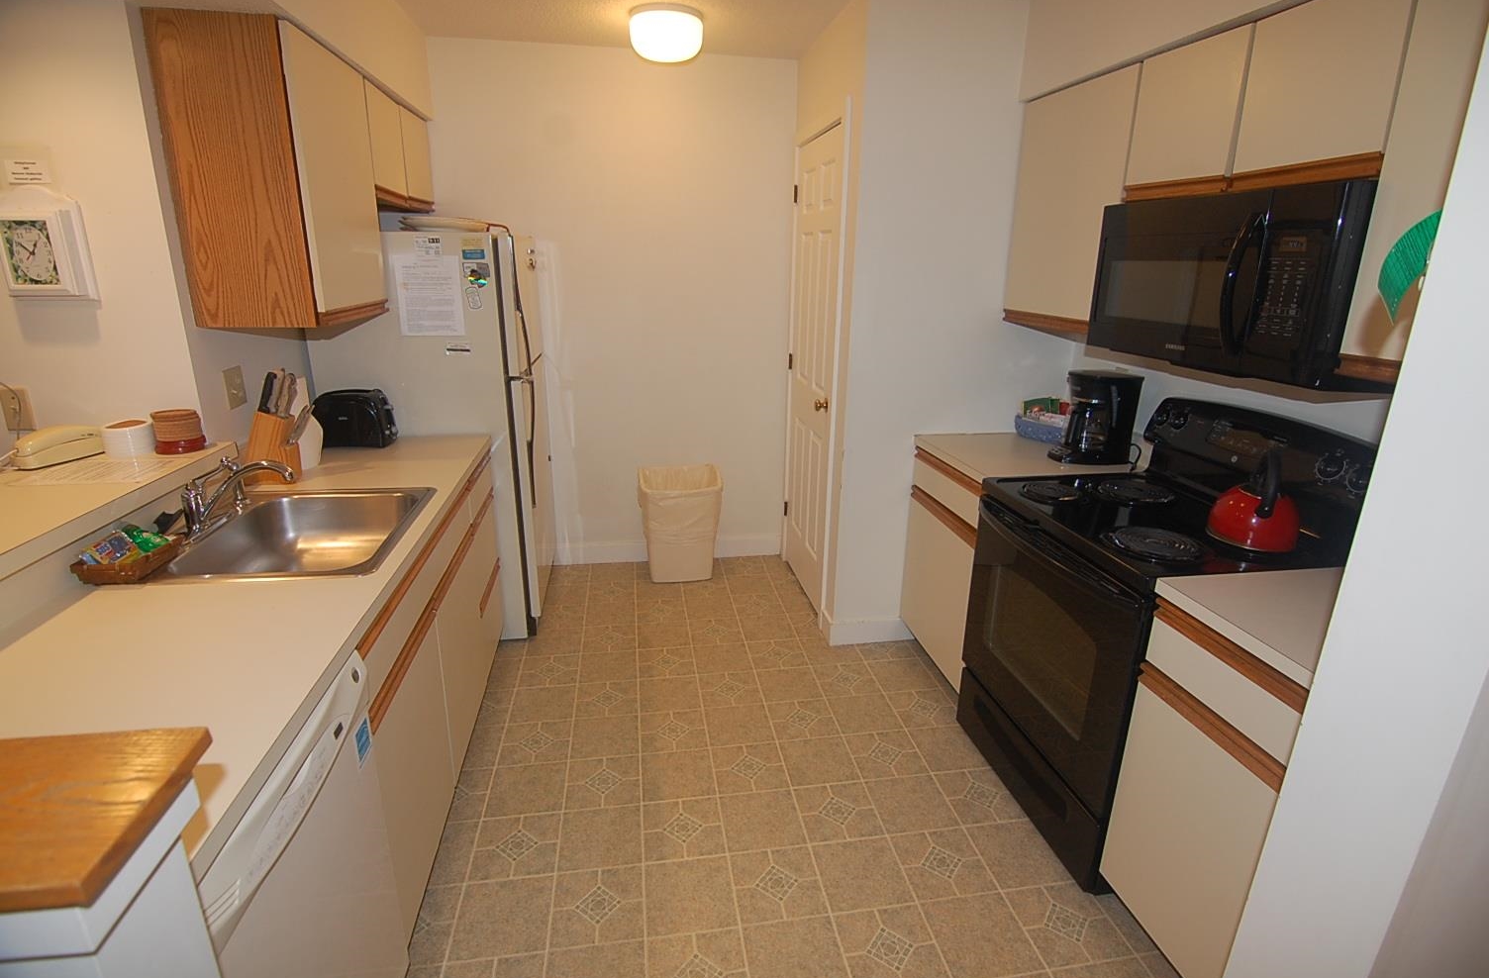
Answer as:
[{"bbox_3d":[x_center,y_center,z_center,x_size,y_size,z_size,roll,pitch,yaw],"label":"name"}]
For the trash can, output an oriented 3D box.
[{"bbox_3d":[-0.323,0.208,3.472,0.430,0.550,0.310,-2,19,-9],"label":"trash can"}]

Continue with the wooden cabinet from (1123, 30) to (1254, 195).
[{"bbox_3d":[1.371,-1.019,1.860,0.330,0.386,0.357,-2,18,-10],"label":"wooden cabinet"}]

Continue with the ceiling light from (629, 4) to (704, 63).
[{"bbox_3d":[-0.304,-1.785,2.582,0.280,0.135,0.280,-2,18,-10],"label":"ceiling light"}]

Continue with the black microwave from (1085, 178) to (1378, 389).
[{"bbox_3d":[1.352,-0.550,1.761,0.428,0.427,0.723,-2,18,-10],"label":"black microwave"}]

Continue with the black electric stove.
[{"bbox_3d":[1.188,0.393,2.014,0.700,1.190,0.750,-2,19,-9],"label":"black electric stove"}]

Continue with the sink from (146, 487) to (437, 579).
[{"bbox_3d":[-1.136,0.188,1.663,0.572,0.186,0.573,-2,18,-10],"label":"sink"}]

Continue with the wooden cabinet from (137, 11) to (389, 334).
[{"bbox_3d":[-1.401,-0.906,2.029,0.325,0.775,0.564,-2,18,-10],"label":"wooden cabinet"}]

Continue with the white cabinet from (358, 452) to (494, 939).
[{"bbox_3d":[-1.173,0.488,1.953,0.628,0.858,1.334,-2,18,-10],"label":"white cabinet"}]

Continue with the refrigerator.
[{"bbox_3d":[-1.290,-0.231,2.936,0.790,1.670,0.680,-2,19,-9],"label":"refrigerator"}]

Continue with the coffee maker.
[{"bbox_3d":[1.294,-0.271,2.483,0.265,0.320,0.190,0,18,-5],"label":"coffee maker"}]

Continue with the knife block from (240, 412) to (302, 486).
[{"bbox_3d":[-1.425,-0.129,1.995,0.170,0.215,0.090,0,18,-4],"label":"knife block"}]

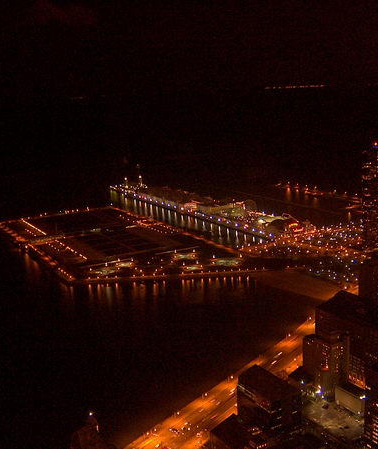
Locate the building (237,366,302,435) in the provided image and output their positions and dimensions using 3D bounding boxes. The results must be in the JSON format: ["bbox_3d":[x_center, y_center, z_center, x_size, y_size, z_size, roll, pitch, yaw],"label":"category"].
[{"bbox_3d":[71.810,166.890,583.980,33.000,43.000,59.000,-9,14,-27],"label":"building"}]

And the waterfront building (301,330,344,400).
[{"bbox_3d":[142.180,141.930,668.510,34.000,50.000,35.000,-11,15,-35],"label":"waterfront building"}]

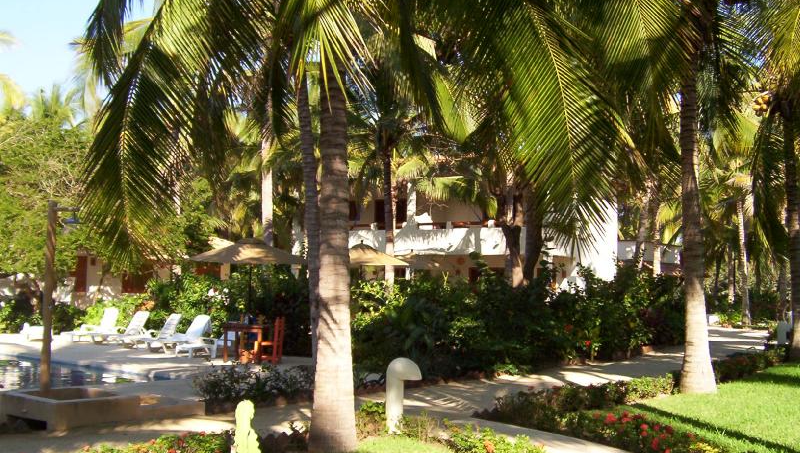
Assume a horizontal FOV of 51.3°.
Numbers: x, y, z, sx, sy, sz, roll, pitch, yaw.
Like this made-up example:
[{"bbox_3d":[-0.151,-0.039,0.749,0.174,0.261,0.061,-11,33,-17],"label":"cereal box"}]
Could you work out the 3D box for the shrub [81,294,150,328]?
[{"bbox_3d":[-8.533,2.644,24.880,2.050,1.200,1.500,1,-4,-17],"label":"shrub"}]

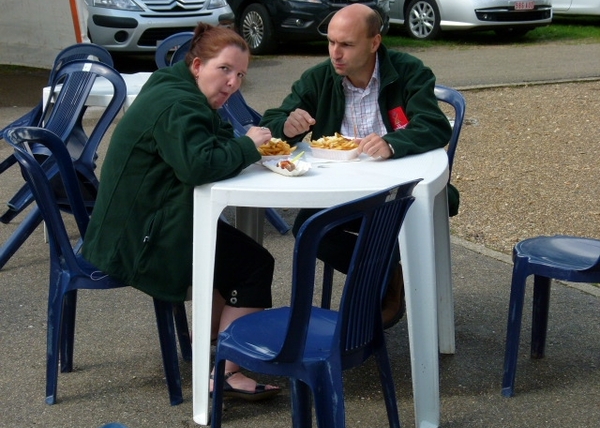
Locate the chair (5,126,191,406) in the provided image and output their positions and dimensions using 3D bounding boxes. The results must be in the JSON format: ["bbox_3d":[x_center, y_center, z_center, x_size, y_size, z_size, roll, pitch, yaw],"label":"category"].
[{"bbox_3d":[-0.636,0.137,3.923,0.540,0.870,0.460,-2,13,-2],"label":"chair"}]

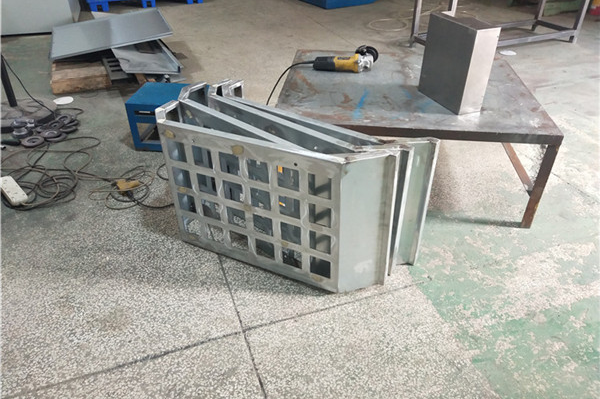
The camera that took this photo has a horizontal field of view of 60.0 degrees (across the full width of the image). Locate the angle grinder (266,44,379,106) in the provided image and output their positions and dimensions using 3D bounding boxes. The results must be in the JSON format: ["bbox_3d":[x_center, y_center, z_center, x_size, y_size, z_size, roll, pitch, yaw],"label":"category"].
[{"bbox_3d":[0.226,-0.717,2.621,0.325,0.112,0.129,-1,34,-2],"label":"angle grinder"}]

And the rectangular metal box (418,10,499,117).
[{"bbox_3d":[0.663,-0.583,2.204,0.113,0.348,0.304,-12,35,-19],"label":"rectangular metal box"}]

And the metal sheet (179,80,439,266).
[{"bbox_3d":[-0.040,-0.073,2.064,1.029,0.553,0.336,24,40,31],"label":"metal sheet"}]

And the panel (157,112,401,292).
[{"bbox_3d":[-0.121,-0.003,1.958,0.945,0.553,0.185,15,36,21],"label":"panel"}]

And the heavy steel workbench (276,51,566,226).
[{"bbox_3d":[0.495,-0.349,2.571,1.128,0.447,0.928,3,34,5],"label":"heavy steel workbench"}]

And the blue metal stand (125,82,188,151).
[{"bbox_3d":[-0.696,-0.448,2.866,0.374,0.286,0.292,4,34,6],"label":"blue metal stand"}]

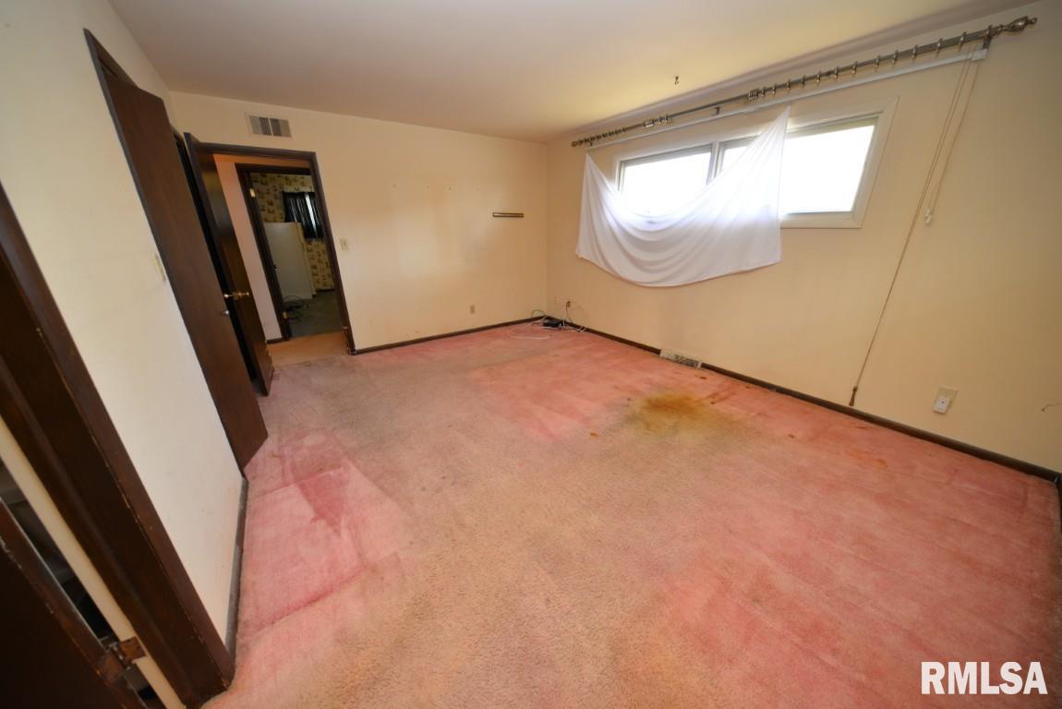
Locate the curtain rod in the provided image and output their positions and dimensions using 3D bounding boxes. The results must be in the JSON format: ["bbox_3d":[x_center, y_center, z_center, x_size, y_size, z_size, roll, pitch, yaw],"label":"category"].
[{"bbox_3d":[1.506,-2.106,2.798,0.100,0.080,3.250,-15,25,-35],"label":"curtain rod"}]

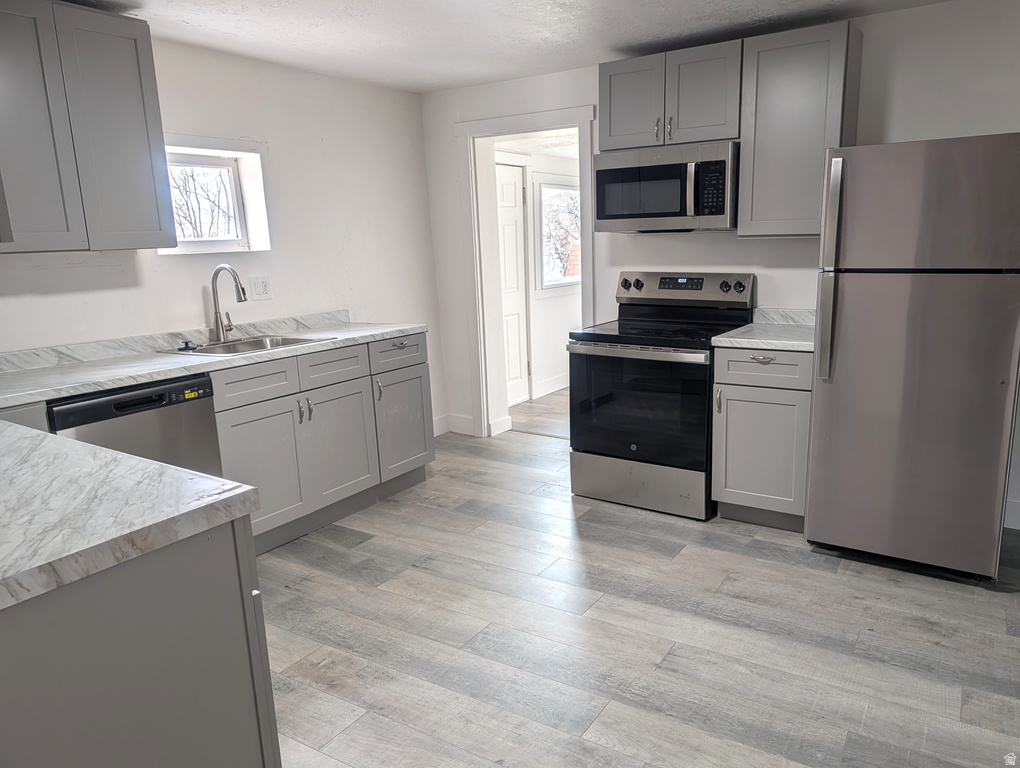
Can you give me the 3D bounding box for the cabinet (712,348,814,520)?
[{"bbox_3d":[1.347,0.214,3.558,0.453,0.880,0.632,7,15,34],"label":"cabinet"}]

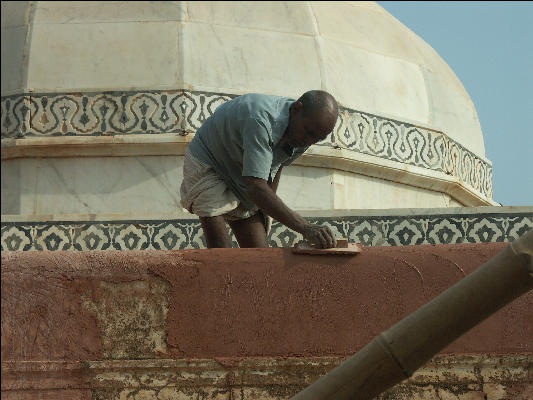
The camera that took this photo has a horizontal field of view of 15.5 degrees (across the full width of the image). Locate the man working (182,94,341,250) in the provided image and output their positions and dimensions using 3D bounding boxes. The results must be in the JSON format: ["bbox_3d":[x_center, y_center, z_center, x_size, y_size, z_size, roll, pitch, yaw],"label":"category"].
[{"bbox_3d":[-0.020,0.180,7.580,0.680,1.200,0.480,-5,-8,29],"label":"man working"}]

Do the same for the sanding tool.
[{"bbox_3d":[0.229,0.175,7.350,0.252,0.058,0.110,-1,3,0],"label":"sanding tool"}]

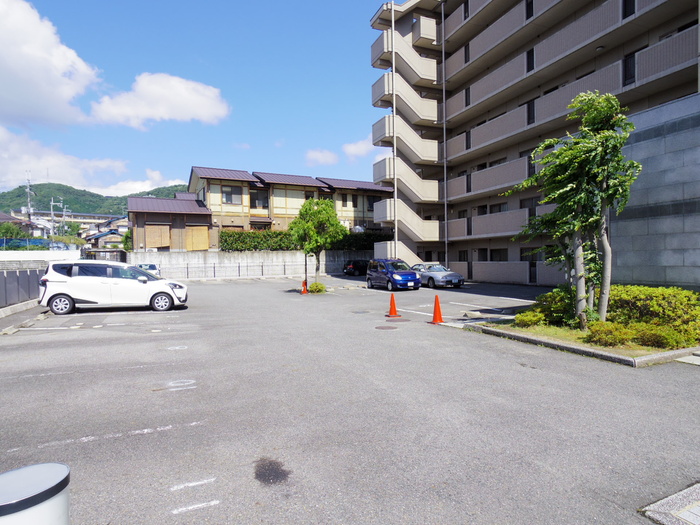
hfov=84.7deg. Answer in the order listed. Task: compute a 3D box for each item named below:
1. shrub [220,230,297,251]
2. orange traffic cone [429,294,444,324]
[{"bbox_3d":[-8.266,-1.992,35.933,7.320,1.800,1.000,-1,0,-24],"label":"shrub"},{"bbox_3d":[2.150,1.160,9.420,0.380,0.700,0.380,-2,1,-23],"label":"orange traffic cone"}]

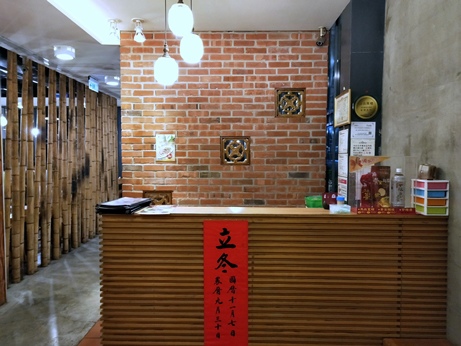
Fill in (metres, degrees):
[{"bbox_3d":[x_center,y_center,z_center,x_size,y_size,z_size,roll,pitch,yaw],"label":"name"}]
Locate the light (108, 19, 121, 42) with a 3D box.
[{"bbox_3d":[-1.107,-1.354,3.193,0.115,0.203,0.120,0,3,1],"label":"light"}]

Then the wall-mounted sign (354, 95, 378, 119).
[{"bbox_3d":[1.149,-0.549,2.804,0.197,0.197,0.020,0,3,1],"label":"wall-mounted sign"}]

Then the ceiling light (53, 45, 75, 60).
[{"bbox_3d":[-1.787,-1.295,3.594,0.207,0.089,0.207,0,3,1],"label":"ceiling light"}]

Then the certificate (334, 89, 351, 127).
[{"bbox_3d":[0.997,-0.562,2.963,0.025,0.284,0.393,0,3,1],"label":"certificate"}]

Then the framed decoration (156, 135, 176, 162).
[{"bbox_3d":[-0.678,-0.260,3.508,0.203,0.286,0.022,0,3,1],"label":"framed decoration"}]

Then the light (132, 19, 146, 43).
[{"bbox_3d":[-0.871,-1.350,3.189,0.115,0.211,0.120,0,3,1],"label":"light"}]

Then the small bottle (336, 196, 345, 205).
[{"bbox_3d":[0.721,0.196,2.170,0.050,0.091,0.050,0,3,1],"label":"small bottle"}]

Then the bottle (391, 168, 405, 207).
[{"bbox_3d":[1.114,0.105,2.207,0.075,0.269,0.075,0,3,1],"label":"bottle"}]

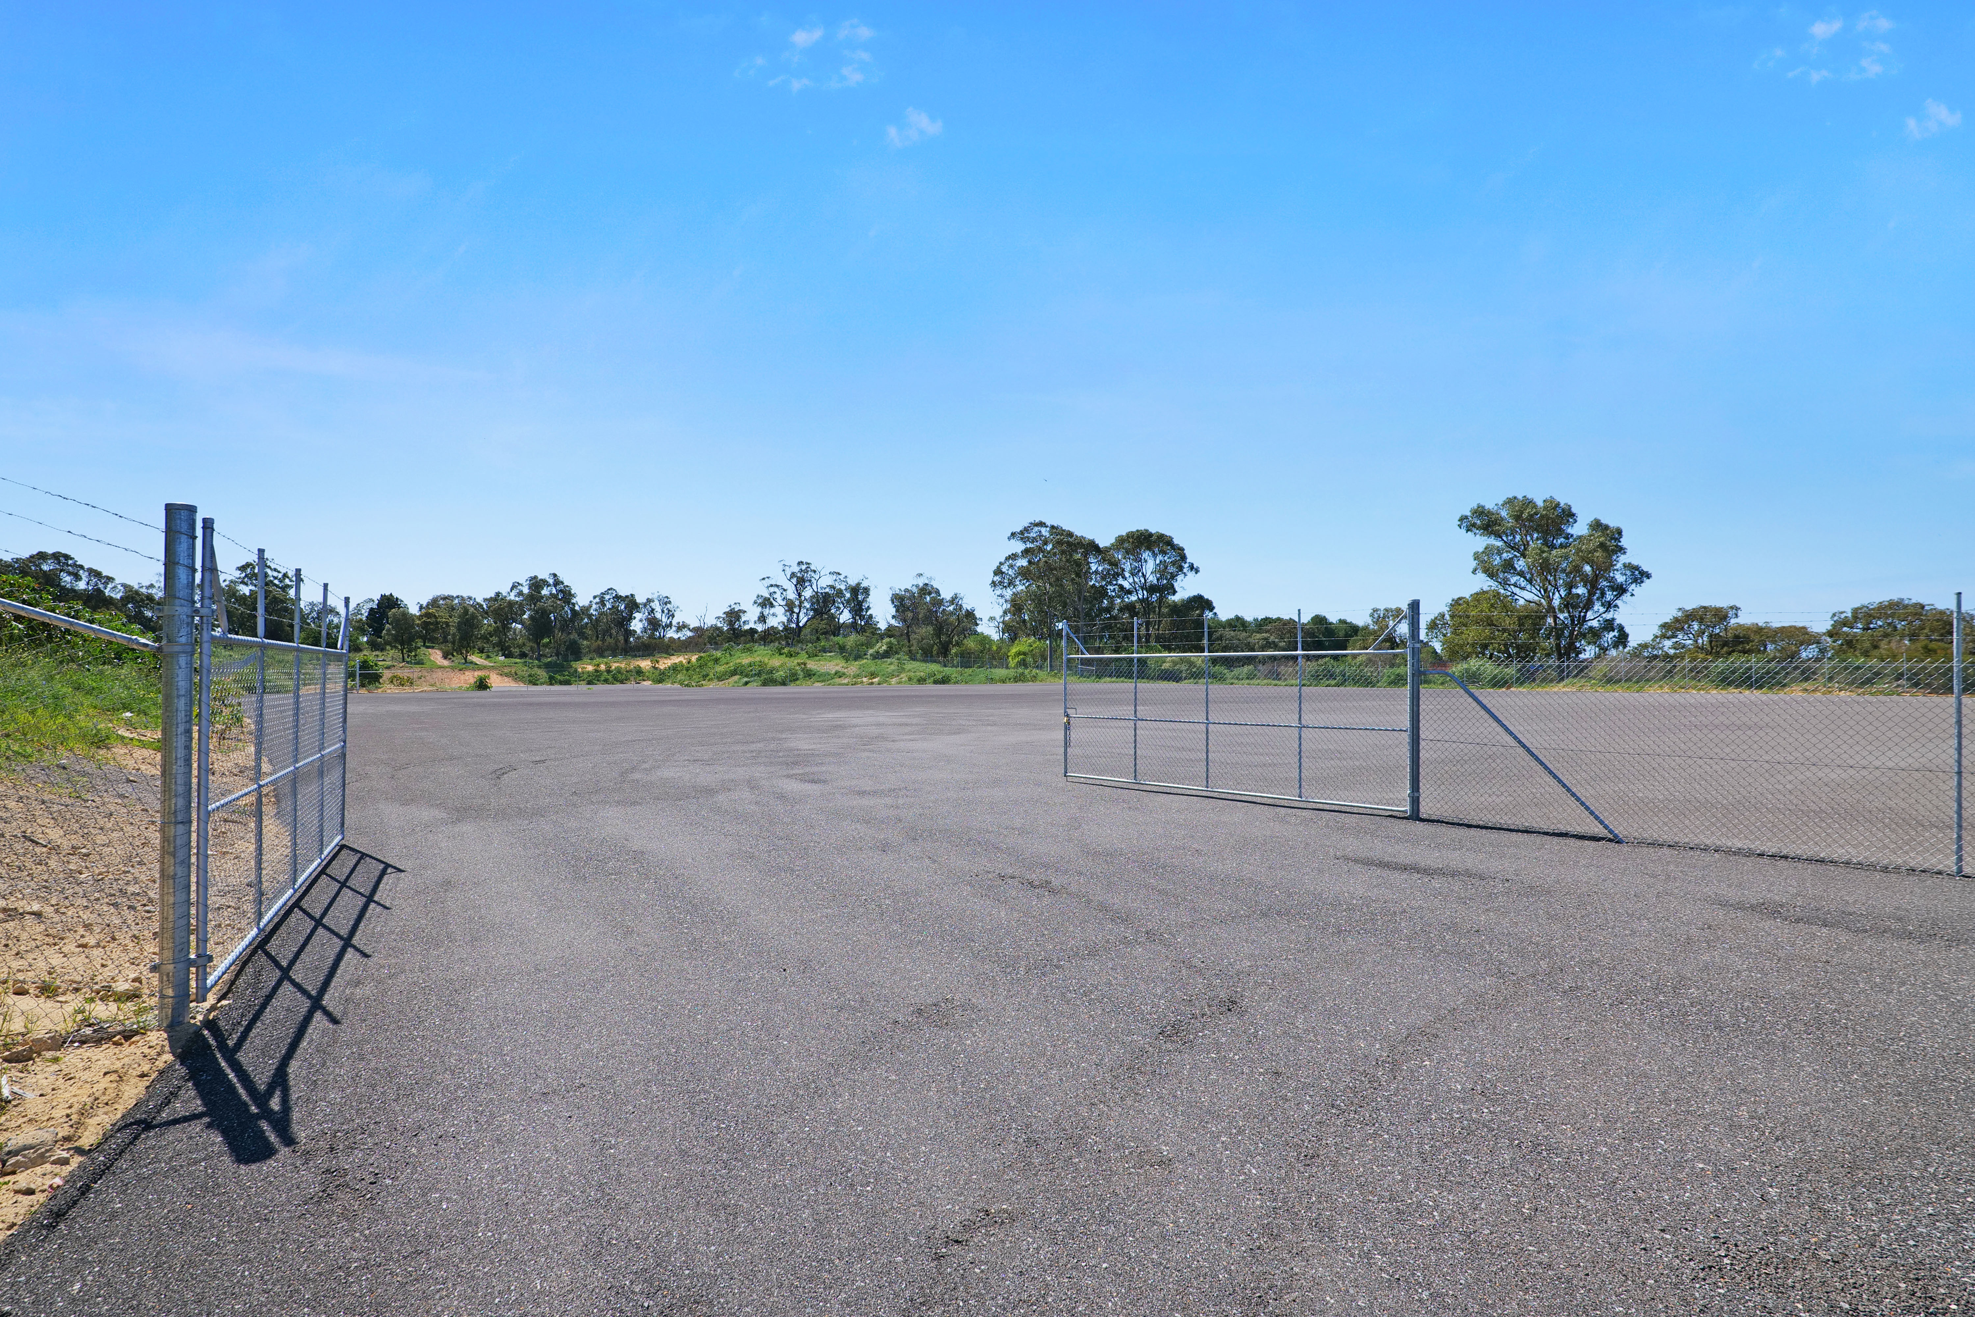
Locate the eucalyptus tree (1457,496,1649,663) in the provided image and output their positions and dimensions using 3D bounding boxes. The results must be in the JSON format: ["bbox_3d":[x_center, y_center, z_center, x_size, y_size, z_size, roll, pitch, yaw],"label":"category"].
[{"bbox_3d":[43.870,-5.380,68.000,12.800,14.200,11.800,0,-1,0],"label":"eucalyptus tree"}]

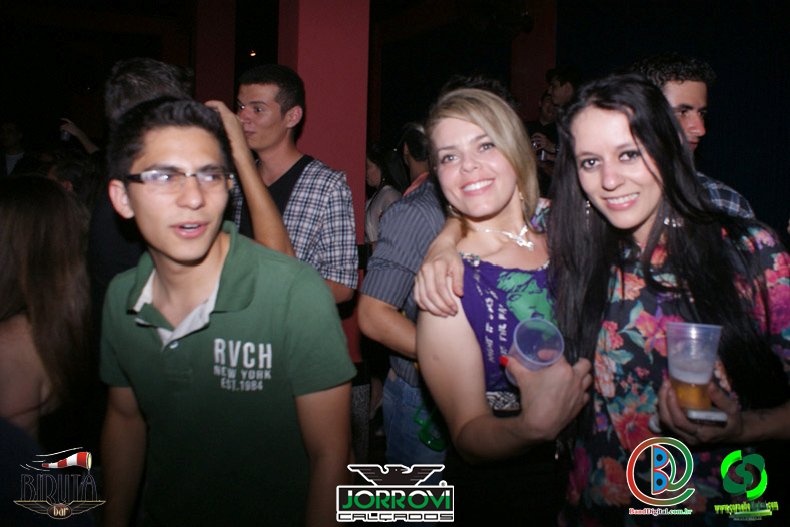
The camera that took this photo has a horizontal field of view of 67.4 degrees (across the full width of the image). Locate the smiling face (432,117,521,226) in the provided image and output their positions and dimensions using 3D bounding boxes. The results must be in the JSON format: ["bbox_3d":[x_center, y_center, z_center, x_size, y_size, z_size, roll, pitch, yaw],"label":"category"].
[{"bbox_3d":[0.144,-0.165,1.050,0.145,0.190,0.130,-13,2,17],"label":"smiling face"}]

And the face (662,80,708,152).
[{"bbox_3d":[0.708,-0.357,1.480,0.150,0.200,0.140,1,1,-27],"label":"face"}]

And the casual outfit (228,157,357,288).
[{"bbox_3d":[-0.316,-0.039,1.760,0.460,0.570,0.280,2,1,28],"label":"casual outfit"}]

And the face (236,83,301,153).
[{"bbox_3d":[-0.366,-0.419,1.700,0.150,0.200,0.140,2,2,43],"label":"face"}]

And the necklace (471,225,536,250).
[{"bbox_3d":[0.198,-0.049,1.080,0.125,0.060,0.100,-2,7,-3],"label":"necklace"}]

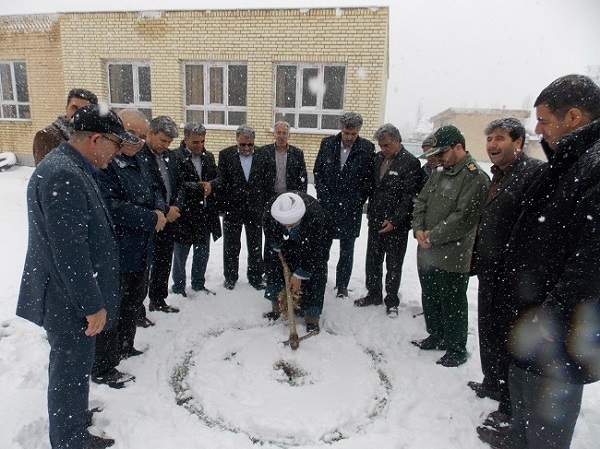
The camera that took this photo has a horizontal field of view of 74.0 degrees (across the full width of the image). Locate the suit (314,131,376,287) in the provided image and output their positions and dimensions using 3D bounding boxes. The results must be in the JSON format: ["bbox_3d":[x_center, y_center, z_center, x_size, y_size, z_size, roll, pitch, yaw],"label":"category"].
[{"bbox_3d":[0.448,-0.090,3.980,0.580,1.540,0.340,6,13,14],"label":"suit"}]

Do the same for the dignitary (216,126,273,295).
[{"bbox_3d":[-0.543,-0.165,4.197,0.580,1.710,0.380,2,10,-5],"label":"dignitary"}]

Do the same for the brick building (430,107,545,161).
[{"bbox_3d":[11.209,-5.366,24.825,4.500,3.080,6.400,4,10,6],"label":"brick building"}]

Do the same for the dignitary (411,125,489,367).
[{"bbox_3d":[1.085,0.174,2.892,0.440,1.710,0.540,-5,15,-31],"label":"dignitary"}]

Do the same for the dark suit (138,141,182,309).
[{"bbox_3d":[-1.199,0.040,3.396,0.380,1.420,0.520,11,13,40],"label":"dark suit"}]

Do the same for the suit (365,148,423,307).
[{"bbox_3d":[0.909,0.018,3.925,0.550,1.480,0.380,9,11,30],"label":"suit"}]

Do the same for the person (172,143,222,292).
[{"bbox_3d":[-1.063,-0.085,3.977,0.550,1.580,0.400,-2,11,-27],"label":"person"}]

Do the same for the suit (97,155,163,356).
[{"bbox_3d":[-1.111,0.240,2.555,0.420,1.390,0.530,5,13,12],"label":"suit"}]

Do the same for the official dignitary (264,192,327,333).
[{"bbox_3d":[-0.028,0.291,3.297,0.560,1.170,0.780,4,10,7],"label":"official dignitary"}]

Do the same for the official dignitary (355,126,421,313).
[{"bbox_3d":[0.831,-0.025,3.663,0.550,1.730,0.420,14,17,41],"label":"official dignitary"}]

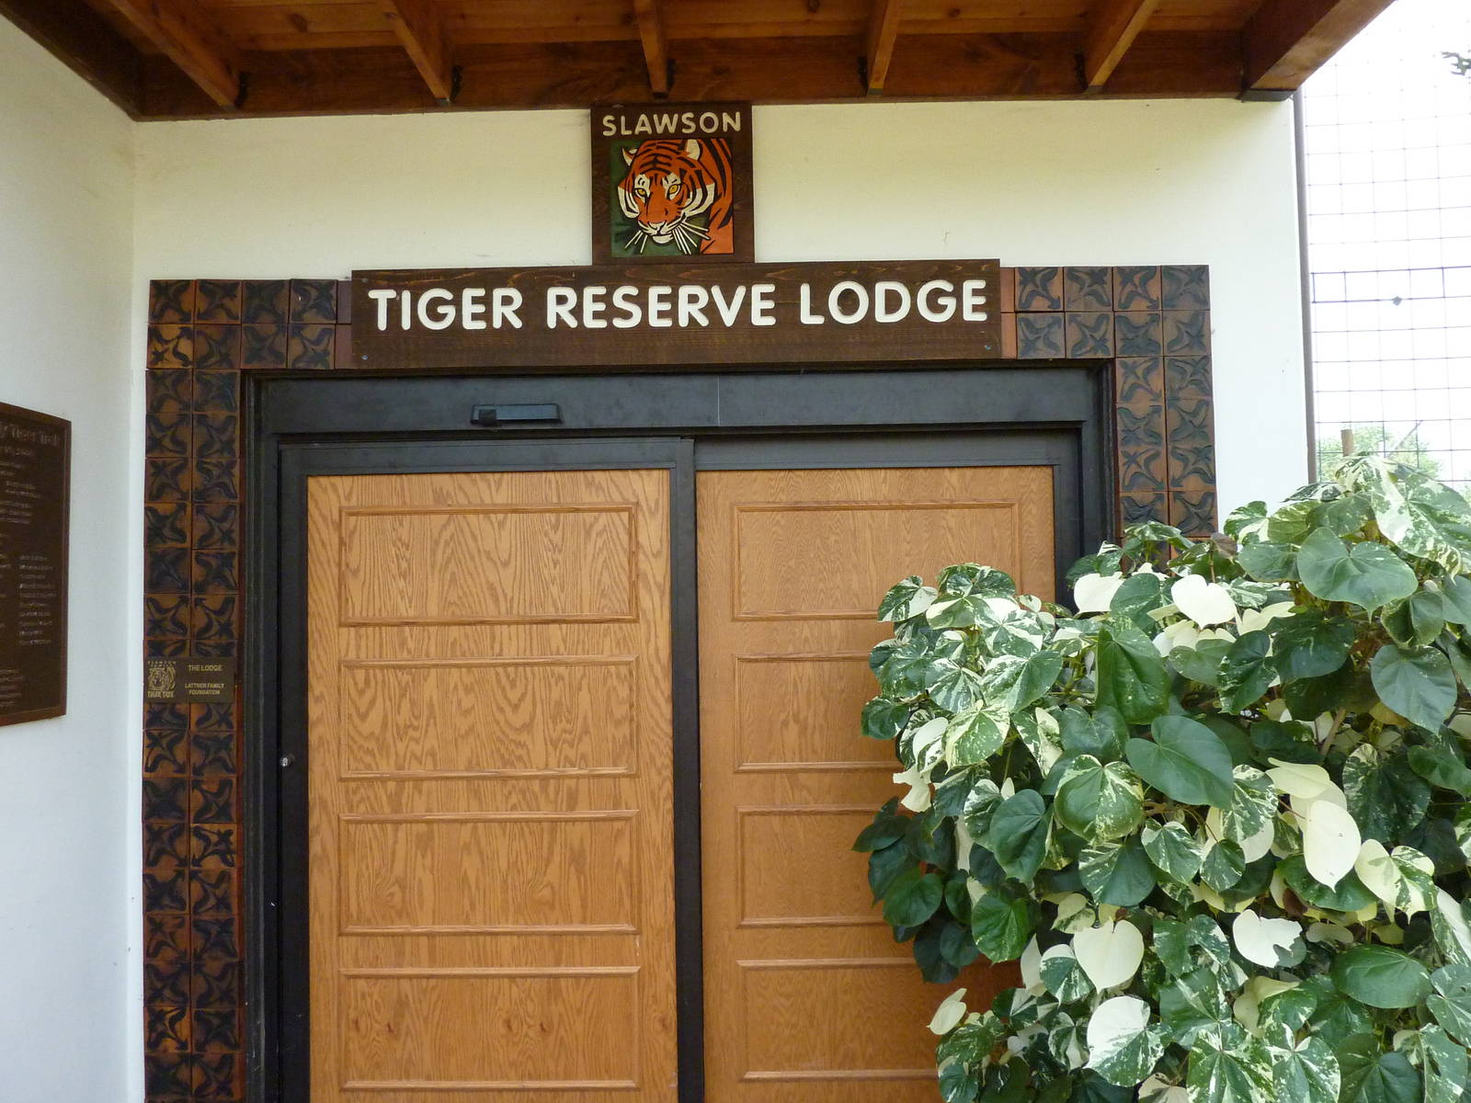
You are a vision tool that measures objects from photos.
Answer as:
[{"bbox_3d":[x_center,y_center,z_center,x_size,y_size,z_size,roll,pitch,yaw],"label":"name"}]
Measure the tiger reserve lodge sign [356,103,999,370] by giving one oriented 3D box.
[{"bbox_3d":[-0.173,-0.901,3.031,1.833,0.748,0.042,-1,-2,1],"label":"tiger reserve lodge sign"}]

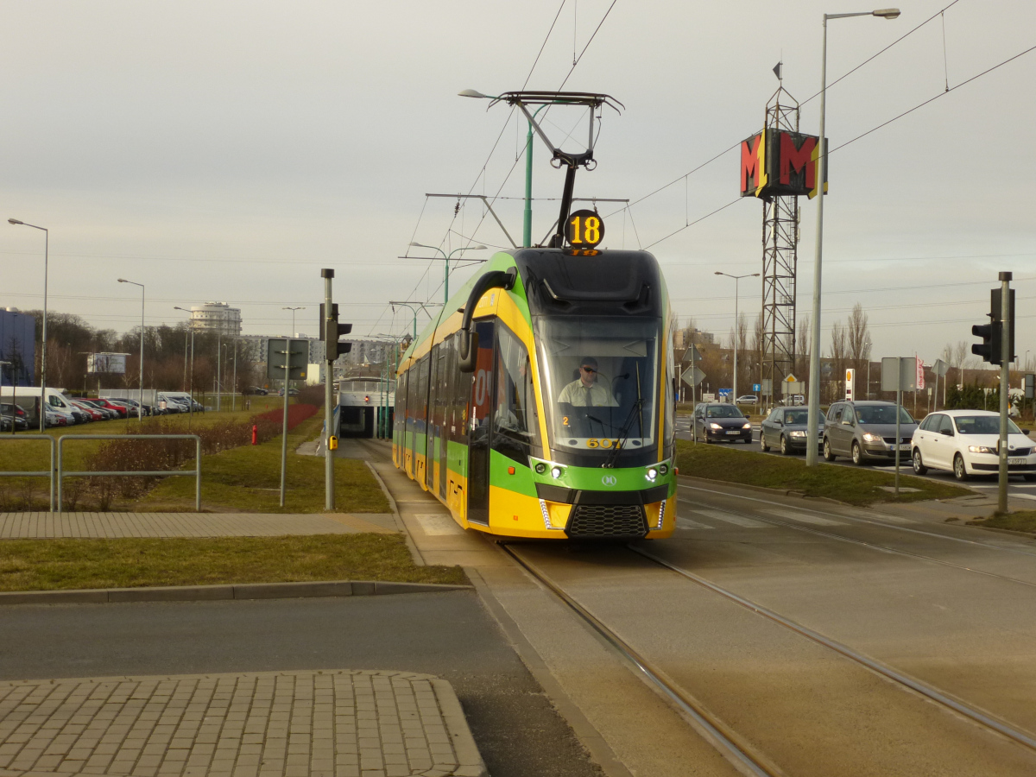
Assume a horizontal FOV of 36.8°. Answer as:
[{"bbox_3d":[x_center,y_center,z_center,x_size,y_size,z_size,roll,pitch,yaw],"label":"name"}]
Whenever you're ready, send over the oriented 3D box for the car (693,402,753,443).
[{"bbox_3d":[7.608,1.300,58.104,1.720,1.460,4.400,1,0,-4],"label":"car"}]

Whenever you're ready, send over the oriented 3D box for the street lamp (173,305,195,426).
[{"bbox_3d":[-31.790,-2.560,148.000,1.900,10.300,0.350,1,0,-6],"label":"street lamp"}]

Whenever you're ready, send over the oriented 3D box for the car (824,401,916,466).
[{"bbox_3d":[9.360,1.160,40.900,1.800,1.640,4.400,1,0,-5],"label":"car"}]

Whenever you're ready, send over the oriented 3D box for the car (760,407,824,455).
[{"bbox_3d":[8.668,1.270,47.804,1.770,1.460,4.750,1,0,-4],"label":"car"}]

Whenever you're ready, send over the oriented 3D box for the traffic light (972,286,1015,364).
[{"bbox_3d":[7.098,-0.914,23.200,0.620,1.140,0.500,1,0,-2],"label":"traffic light"}]

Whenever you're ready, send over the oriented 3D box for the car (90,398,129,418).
[{"bbox_3d":[-31.091,1.550,115.005,4.250,1.650,1.780,1,0,1],"label":"car"}]

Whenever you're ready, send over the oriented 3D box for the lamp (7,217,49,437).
[{"bbox_3d":[-23.463,-3.038,74.500,1.950,10.200,0.320,1,0,-4],"label":"lamp"}]

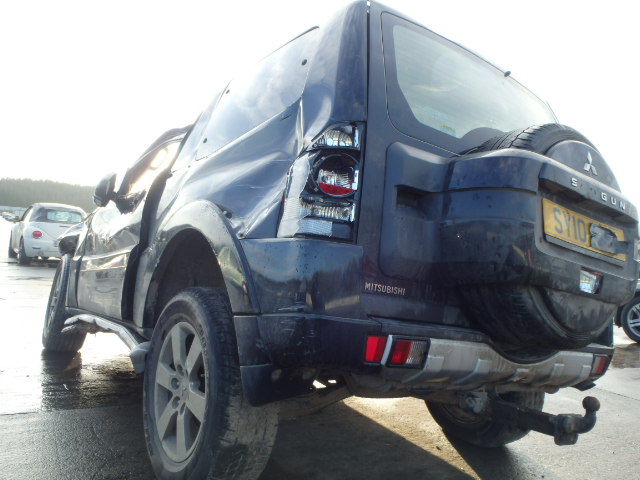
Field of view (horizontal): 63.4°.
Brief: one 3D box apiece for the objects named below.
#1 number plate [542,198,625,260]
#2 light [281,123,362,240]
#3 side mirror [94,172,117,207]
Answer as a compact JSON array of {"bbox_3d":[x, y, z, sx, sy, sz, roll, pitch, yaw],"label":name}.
[{"bbox_3d":[0.882,-0.025,1.700,0.520,0.111,0.010,13,-16,-35],"label":"number plate"},{"bbox_3d":[0.005,-0.173,1.567,0.150,0.365,0.210,11,-7,-35],"label":"light"},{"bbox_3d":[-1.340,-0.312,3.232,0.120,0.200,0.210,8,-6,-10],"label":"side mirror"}]

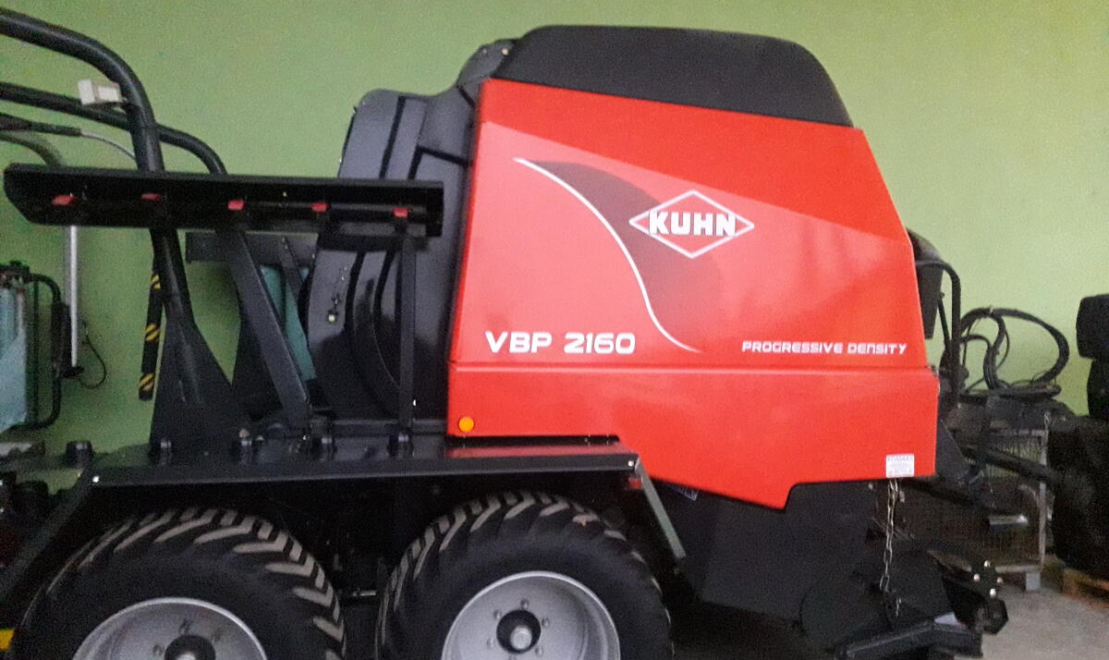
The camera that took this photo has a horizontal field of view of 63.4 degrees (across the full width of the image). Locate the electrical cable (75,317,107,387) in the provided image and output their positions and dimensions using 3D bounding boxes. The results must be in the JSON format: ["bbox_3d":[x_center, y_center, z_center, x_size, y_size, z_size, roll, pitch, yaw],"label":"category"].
[{"bbox_3d":[-2.434,0.124,4.720,0.165,0.375,0.070,0,2,-11],"label":"electrical cable"}]

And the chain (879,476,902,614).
[{"bbox_3d":[1.333,0.860,3.560,0.088,0.540,0.060,0,2,-11],"label":"chain"}]

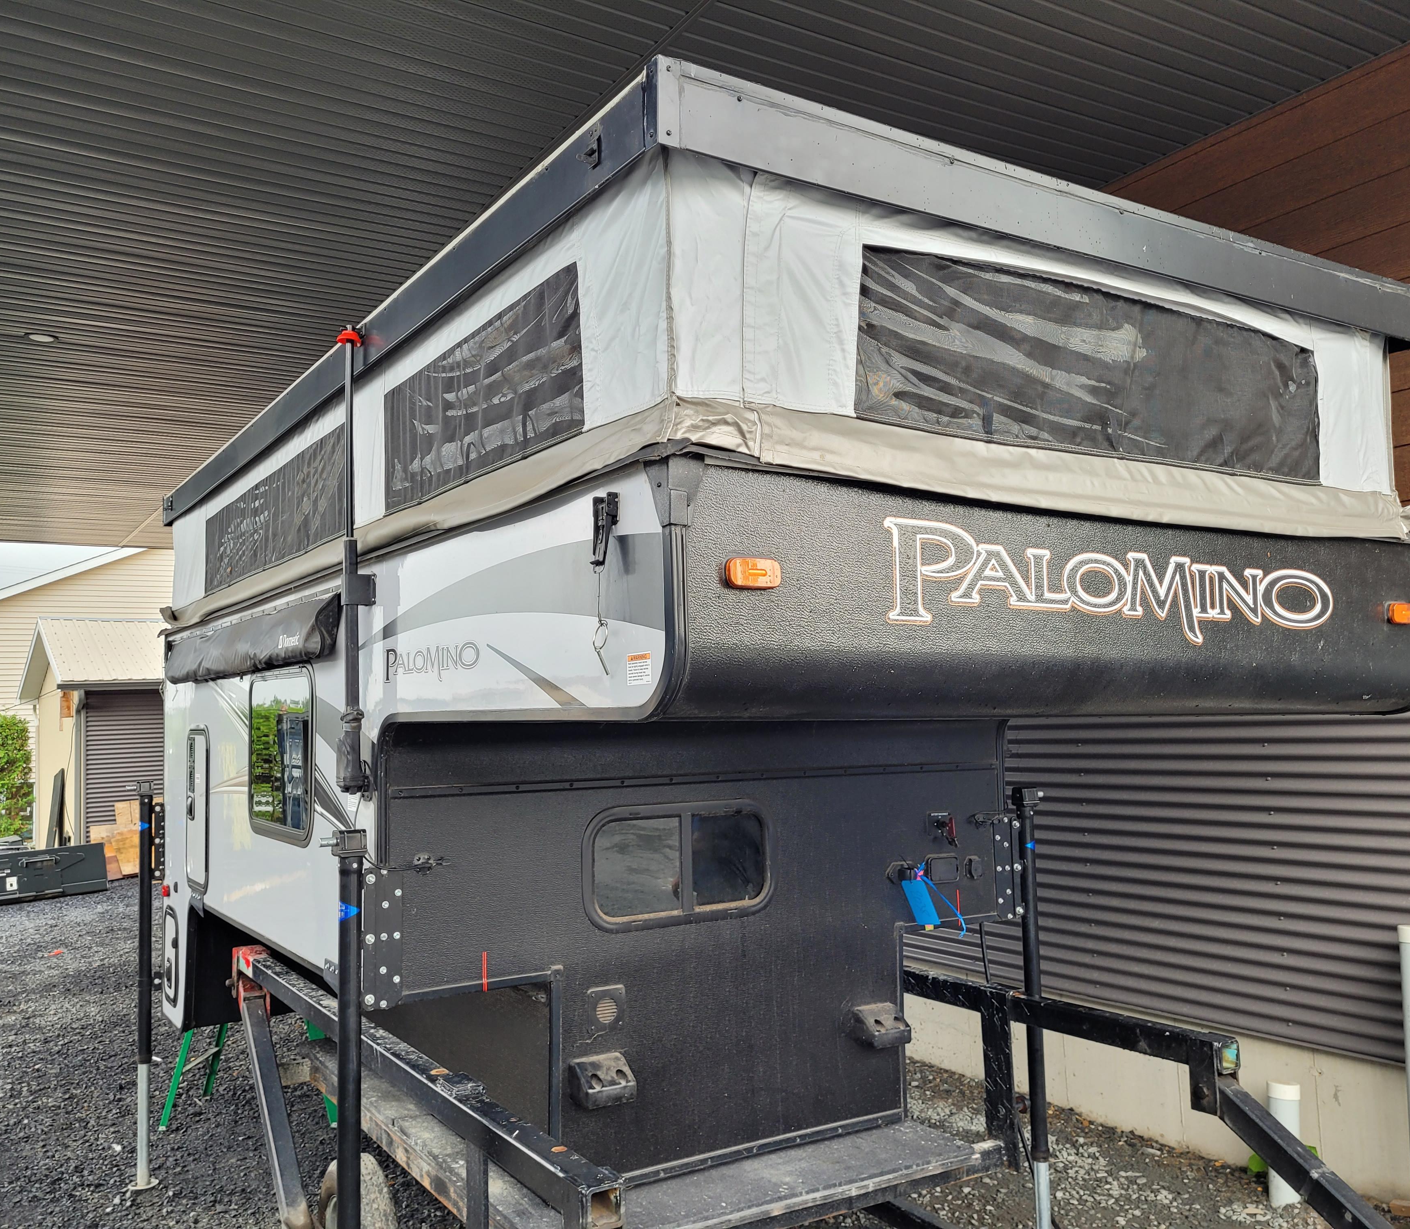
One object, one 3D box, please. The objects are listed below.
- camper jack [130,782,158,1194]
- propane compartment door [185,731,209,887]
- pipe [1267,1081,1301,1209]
[{"bbox_3d":[-2.440,1.599,5.360,0.125,1.725,0.125,2,-5,-32],"label":"camper jack"},{"bbox_3d":[-1.934,0.729,4.681,0.030,0.600,0.450,2,-6,-32],"label":"propane compartment door"},{"bbox_3d":[2.294,2.096,4.870,0.113,0.467,0.113,-1,-4,0],"label":"pipe"}]

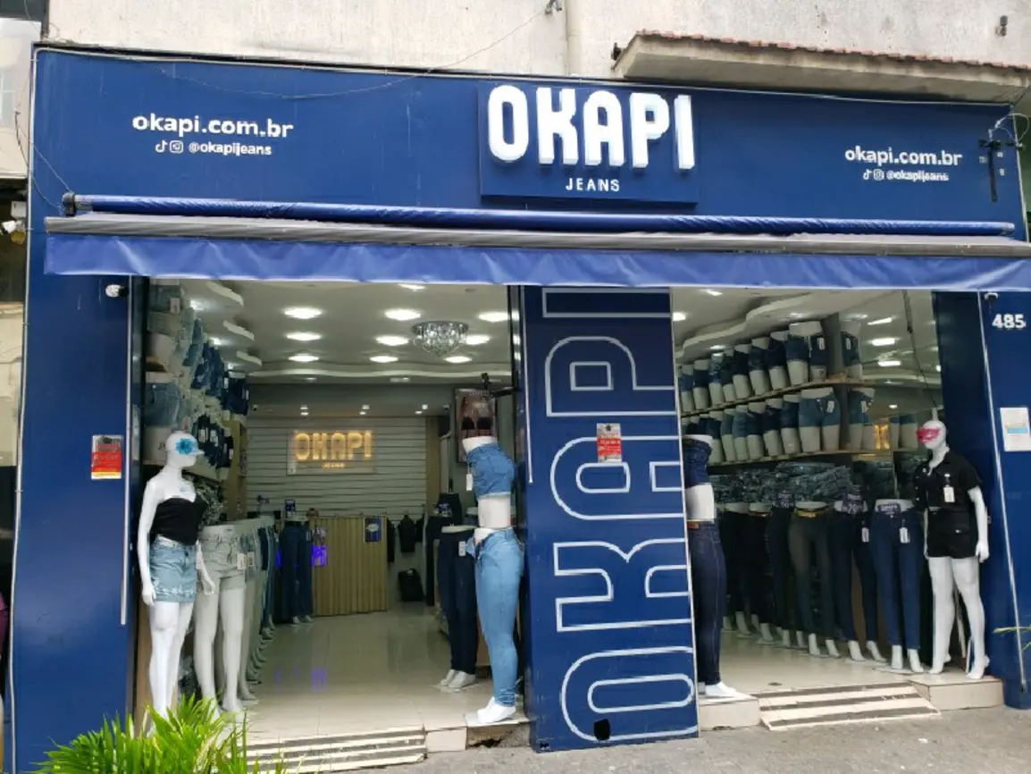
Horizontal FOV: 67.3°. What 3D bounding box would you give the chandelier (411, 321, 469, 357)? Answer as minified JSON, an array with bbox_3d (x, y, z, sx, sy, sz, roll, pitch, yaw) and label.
[{"bbox_3d":[-0.664,-0.427,6.900,0.480,0.290,0.480,-2,-8,0],"label":"chandelier"}]

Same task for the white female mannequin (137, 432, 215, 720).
[{"bbox_3d":[-2.060,1.168,4.761,0.320,1.790,0.450,-5,-7,23],"label":"white female mannequin"}]

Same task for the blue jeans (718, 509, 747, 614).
[{"bbox_3d":[2.069,1.600,7.098,0.350,0.940,0.270,-4,-7,17],"label":"blue jeans"}]

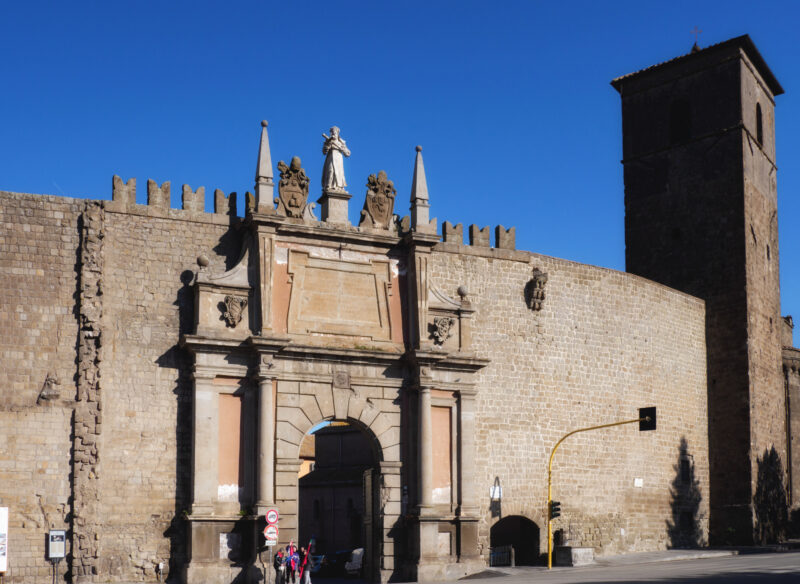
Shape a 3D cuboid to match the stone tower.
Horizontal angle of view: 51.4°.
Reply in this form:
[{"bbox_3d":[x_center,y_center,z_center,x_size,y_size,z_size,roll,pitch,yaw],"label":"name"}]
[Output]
[{"bbox_3d":[19.934,0.211,55.392,8.400,31.247,8.400,-6,-10,37],"label":"stone tower"}]

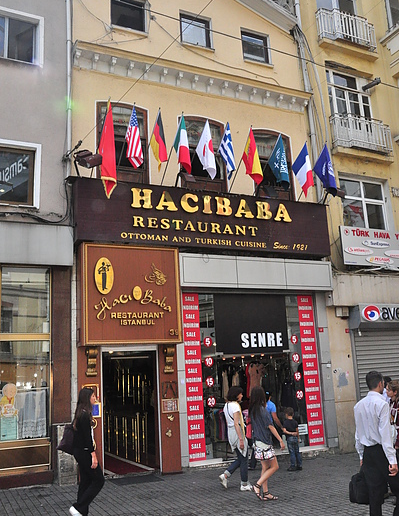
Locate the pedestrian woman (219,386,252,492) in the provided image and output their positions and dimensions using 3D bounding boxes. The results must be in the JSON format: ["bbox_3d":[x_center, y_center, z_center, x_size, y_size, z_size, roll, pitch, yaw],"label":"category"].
[{"bbox_3d":[0.543,2.847,8.234,0.500,1.570,0.430,3,-13,-25],"label":"pedestrian woman"}]

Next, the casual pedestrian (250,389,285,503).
[{"bbox_3d":[0.967,2.729,7.770,0.500,1.590,0.440,1,-12,-16],"label":"casual pedestrian"}]

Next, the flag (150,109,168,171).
[{"bbox_3d":[-0.730,-2.148,9.717,0.210,1.130,0.520,3,-13,-25],"label":"flag"}]

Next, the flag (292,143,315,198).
[{"bbox_3d":[2.294,-1.842,11.085,0.210,1.110,0.520,3,-13,-25],"label":"flag"}]

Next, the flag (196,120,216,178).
[{"bbox_3d":[0.133,-2.026,9.880,0.208,1.129,0.594,7,-15,-40],"label":"flag"}]

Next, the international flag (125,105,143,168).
[{"bbox_3d":[-1.173,-2.157,9.508,0.210,1.180,0.520,3,-13,-25],"label":"international flag"}]

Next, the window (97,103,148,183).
[{"bbox_3d":[-1.611,-2.404,10.885,1.140,1.880,0.170,3,-13,-25],"label":"window"}]

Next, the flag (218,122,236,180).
[{"bbox_3d":[0.585,-2.059,10.322,0.210,1.090,0.520,3,-13,-25],"label":"flag"}]

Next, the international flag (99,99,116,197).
[{"bbox_3d":[-1.594,-1.860,9.066,0.208,1.594,0.742,7,-15,-40],"label":"international flag"}]

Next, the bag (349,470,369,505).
[{"bbox_3d":[1.887,2.593,5.833,0.380,0.340,0.140,3,-13,-25],"label":"bag"}]

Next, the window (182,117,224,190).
[{"bbox_3d":[0.131,-2.279,11.595,1.149,1.942,0.150,3,-13,-25],"label":"window"}]

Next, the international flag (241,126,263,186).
[{"bbox_3d":[1.046,-1.982,10.216,0.208,1.109,0.554,7,-15,-40],"label":"international flag"}]

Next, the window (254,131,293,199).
[{"bbox_3d":[1.776,-2.197,12.371,1.085,1.933,0.150,3,-13,-25],"label":"window"}]

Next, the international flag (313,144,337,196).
[{"bbox_3d":[2.687,-1.843,11.044,0.208,1.069,0.554,7,-15,-40],"label":"international flag"}]

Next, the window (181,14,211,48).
[{"bbox_3d":[-0.074,-5.389,12.289,0.800,0.820,0.150,3,-13,-25],"label":"window"}]

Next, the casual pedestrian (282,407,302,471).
[{"bbox_3d":[1.732,3.315,9.564,0.360,1.120,0.280,2,-13,-22],"label":"casual pedestrian"}]

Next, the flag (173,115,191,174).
[{"bbox_3d":[-0.309,-2.064,9.636,0.208,1.109,0.554,7,-15,-40],"label":"flag"}]

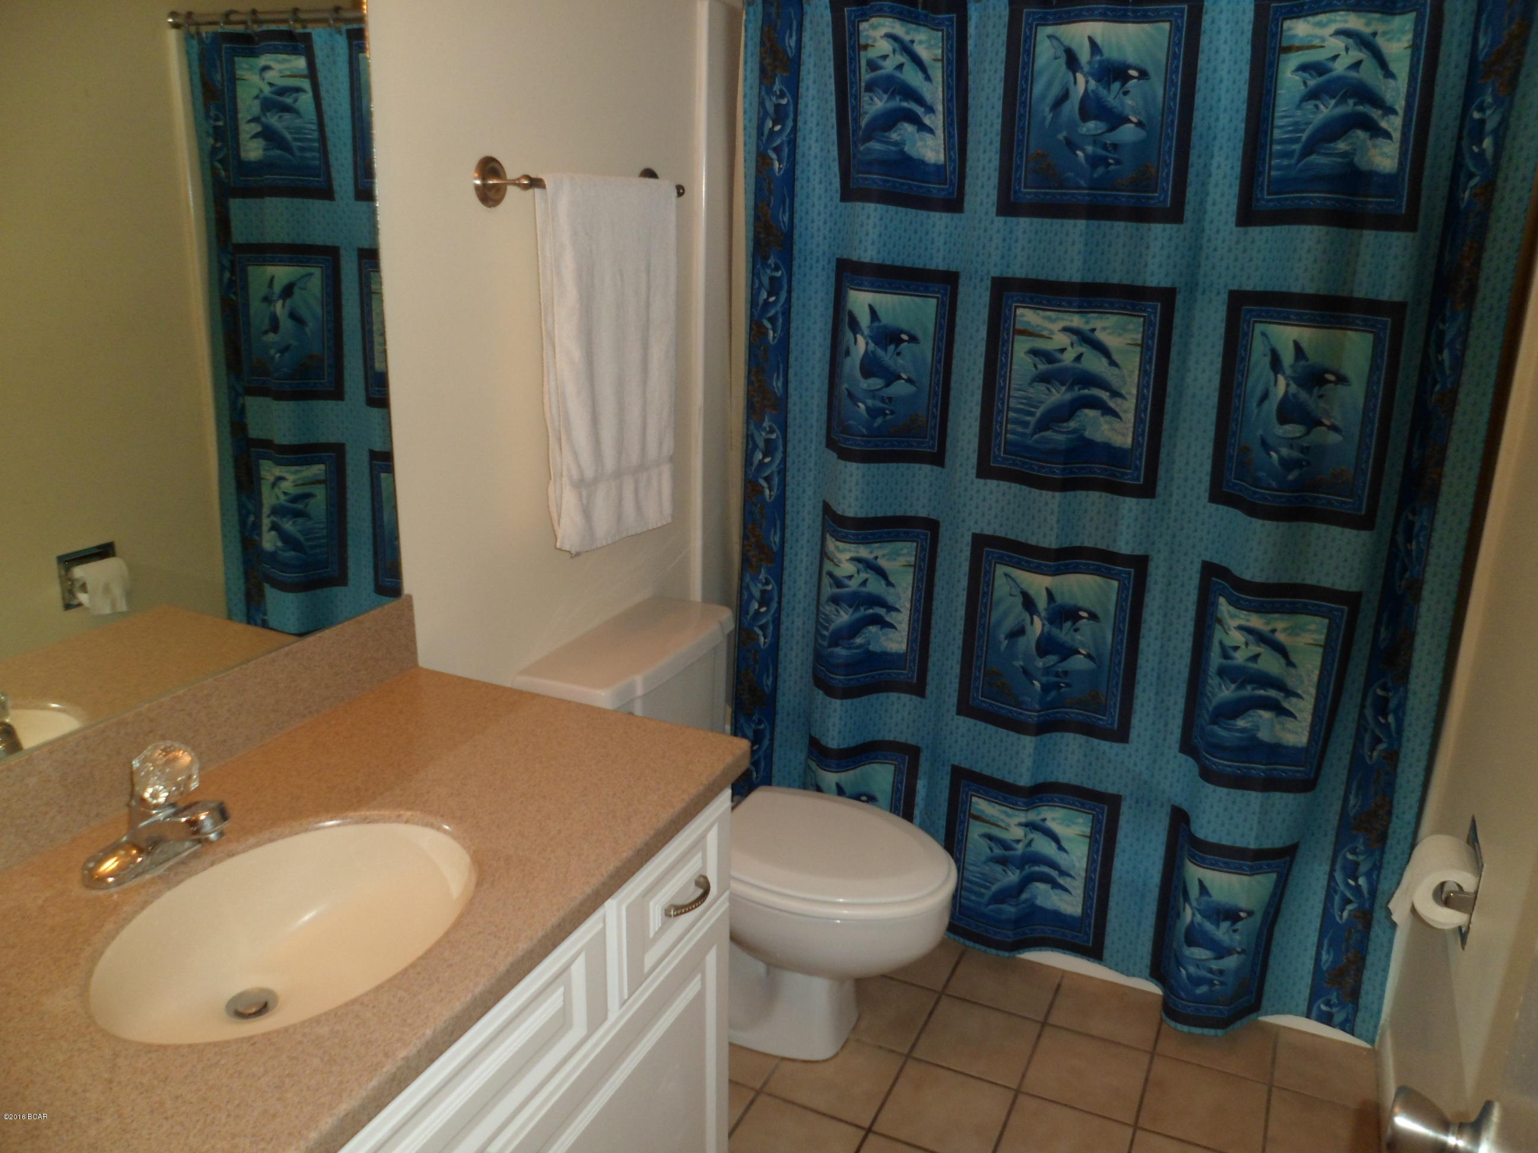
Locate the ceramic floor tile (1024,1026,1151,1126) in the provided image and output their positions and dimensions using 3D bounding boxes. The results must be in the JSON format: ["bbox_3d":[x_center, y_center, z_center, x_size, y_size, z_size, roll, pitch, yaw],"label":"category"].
[{"bbox_3d":[0.583,0.907,2.104,0.203,0.010,0.203,9,19,24],"label":"ceramic floor tile"}]

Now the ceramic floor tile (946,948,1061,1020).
[{"bbox_3d":[0.485,0.828,2.362,0.203,0.010,0.193,9,19,24],"label":"ceramic floor tile"}]

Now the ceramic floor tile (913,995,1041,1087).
[{"bbox_3d":[0.398,0.880,2.185,0.203,0.010,0.203,9,19,24],"label":"ceramic floor tile"}]

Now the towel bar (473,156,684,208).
[{"bbox_3d":[-0.283,-0.639,1.893,0.083,0.074,0.530,9,19,24],"label":"towel bar"}]

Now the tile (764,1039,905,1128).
[{"bbox_3d":[0.121,0.905,2.087,0.203,0.010,0.203,9,19,24],"label":"tile"}]

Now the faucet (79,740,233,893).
[{"bbox_3d":[-0.596,0.232,1.169,0.145,0.132,0.153,9,19,24],"label":"faucet"}]

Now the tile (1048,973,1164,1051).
[{"bbox_3d":[0.671,0.856,2.281,0.203,0.010,0.193,9,19,24],"label":"tile"}]

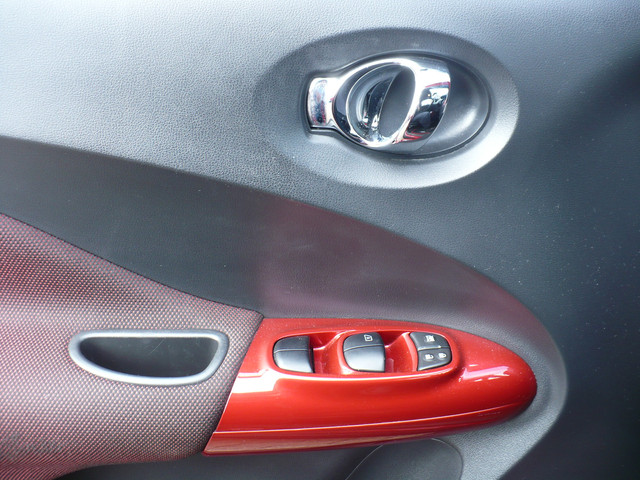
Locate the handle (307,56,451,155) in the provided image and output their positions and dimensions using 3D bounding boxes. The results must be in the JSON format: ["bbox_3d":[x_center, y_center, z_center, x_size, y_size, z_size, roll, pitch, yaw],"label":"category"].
[{"bbox_3d":[0.048,-0.113,0.577,0.119,0.077,0.035,0,23,0],"label":"handle"}]

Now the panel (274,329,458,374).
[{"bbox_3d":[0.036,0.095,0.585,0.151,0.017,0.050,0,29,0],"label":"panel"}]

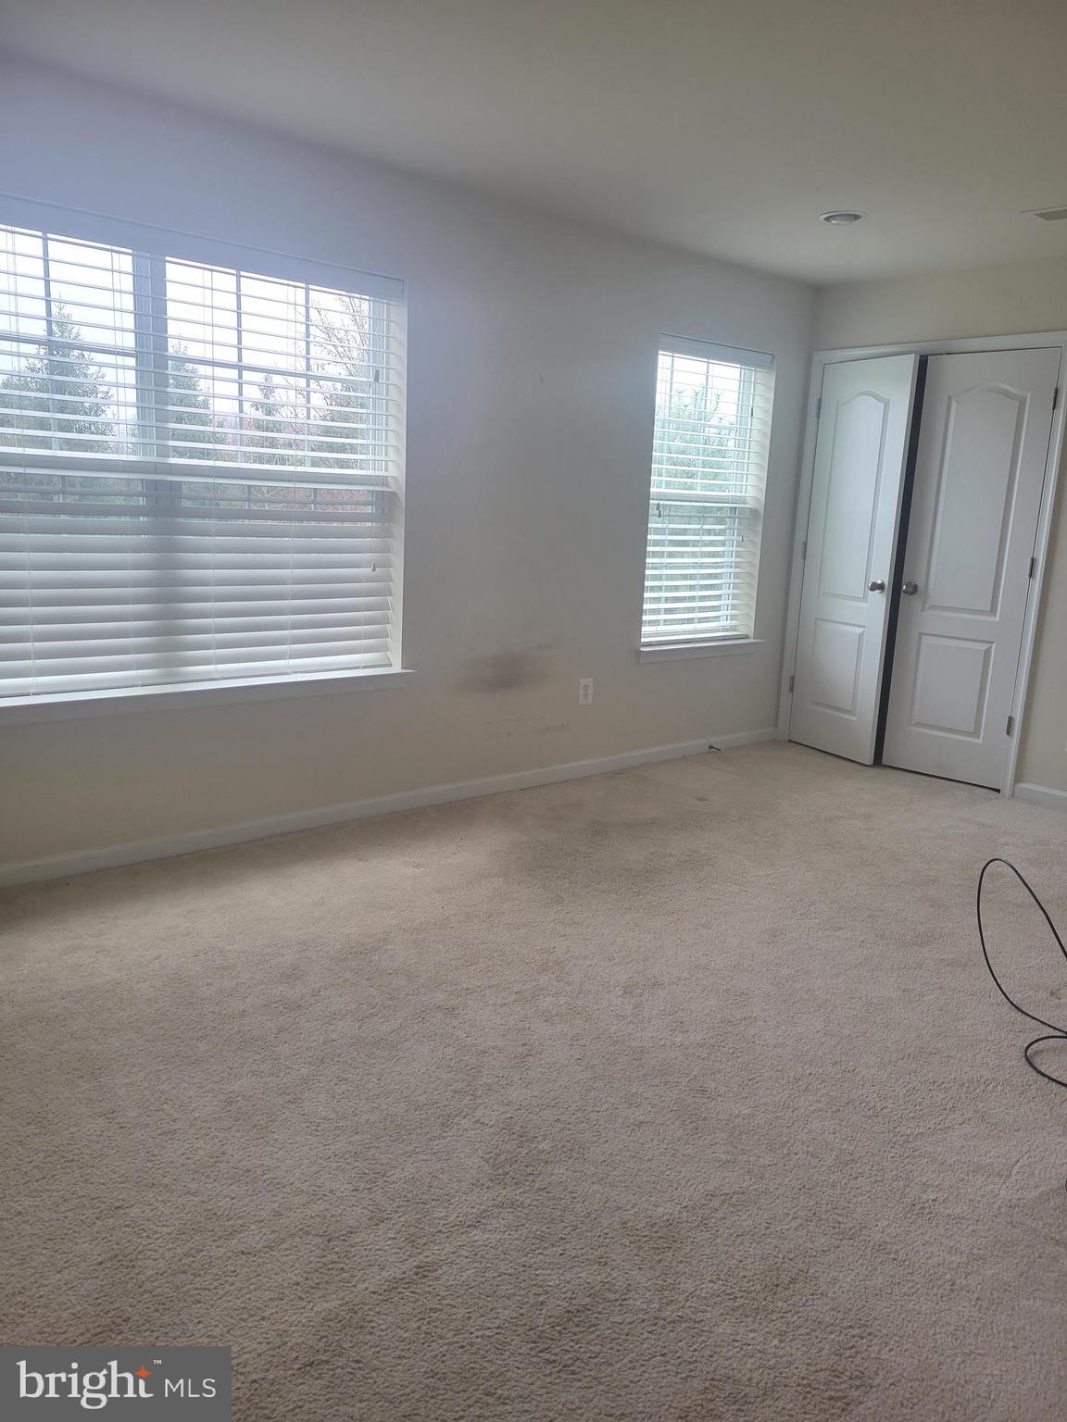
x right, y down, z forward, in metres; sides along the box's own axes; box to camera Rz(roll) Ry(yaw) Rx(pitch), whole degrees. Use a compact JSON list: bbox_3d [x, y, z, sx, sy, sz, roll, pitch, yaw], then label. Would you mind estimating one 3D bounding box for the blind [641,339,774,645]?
[{"bbox_3d":[0.850,-1.060,5.337,0.865,1.464,0.120,-7,15,-40],"label":"blind"}]

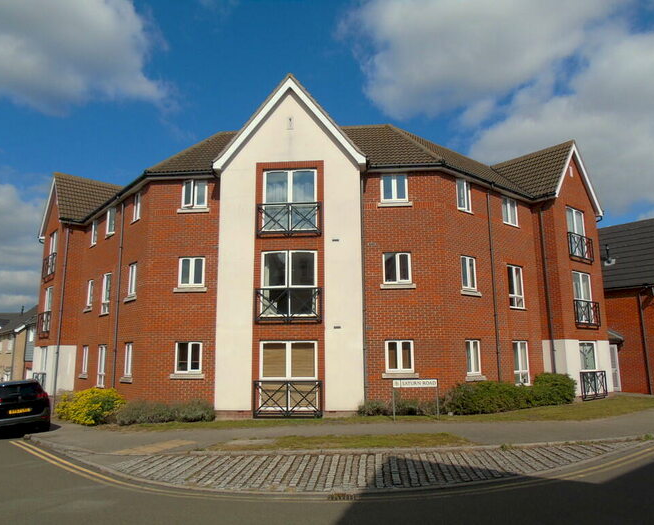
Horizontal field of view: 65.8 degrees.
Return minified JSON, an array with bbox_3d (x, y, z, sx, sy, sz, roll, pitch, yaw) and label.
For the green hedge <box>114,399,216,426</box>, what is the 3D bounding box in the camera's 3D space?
[{"bbox_3d":[-4.818,4.477,15.256,2.700,0.680,1.150,-1,-10,4],"label":"green hedge"}]

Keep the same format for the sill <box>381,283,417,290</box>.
[{"bbox_3d":[2.271,0.769,16.097,1.110,0.150,0.140,-1,-10,4],"label":"sill"}]

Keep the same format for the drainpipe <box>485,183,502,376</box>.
[{"bbox_3d":[5.943,1.200,17.799,0.090,7.730,0.100,8,-13,-40],"label":"drainpipe"}]

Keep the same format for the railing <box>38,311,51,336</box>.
[{"bbox_3d":[-12.566,2.763,22.442,0.170,1.100,1.880,8,-13,-40],"label":"railing"}]

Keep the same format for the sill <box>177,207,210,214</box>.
[{"bbox_3d":[-4.481,-1.727,17.111,1.119,0.131,0.150,-1,-10,4],"label":"sill"}]

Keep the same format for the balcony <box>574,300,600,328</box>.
[{"bbox_3d":[10.595,2.148,20.458,2.000,1.100,0.170,8,-13,-40],"label":"balcony"}]

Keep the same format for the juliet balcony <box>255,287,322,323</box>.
[{"bbox_3d":[-1.202,1.363,15.591,2.050,1.090,0.170,-1,-10,4],"label":"juliet balcony"}]

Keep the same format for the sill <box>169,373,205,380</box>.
[{"bbox_3d":[-4.403,3.625,16.035,1.105,0.160,0.140,-1,-10,4],"label":"sill"}]

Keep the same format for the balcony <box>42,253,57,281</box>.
[{"bbox_3d":[-13.561,0.289,24.706,0.170,1.170,2.050,8,-13,-39],"label":"balcony"}]

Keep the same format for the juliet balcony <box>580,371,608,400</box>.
[{"bbox_3d":[10.607,4.853,19.960,2.000,1.070,0.170,8,-13,-40],"label":"juliet balcony"}]

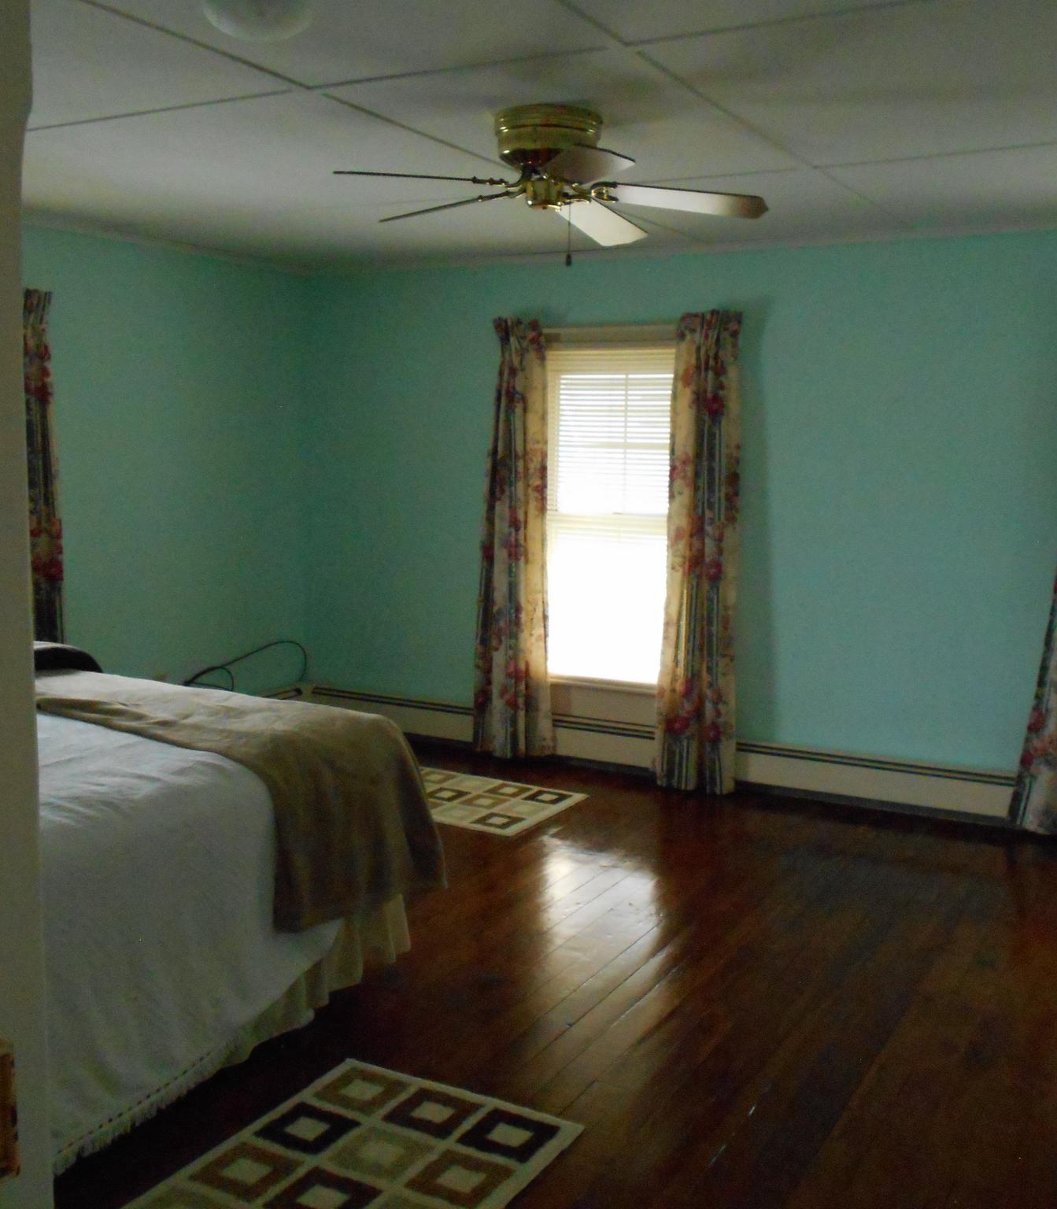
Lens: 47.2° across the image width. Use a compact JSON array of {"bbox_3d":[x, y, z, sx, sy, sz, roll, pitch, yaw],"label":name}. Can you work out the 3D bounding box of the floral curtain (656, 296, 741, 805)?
[{"bbox_3d":[0.746,-0.217,5.311,0.350,2.082,0.130,5,8,26],"label":"floral curtain"}]

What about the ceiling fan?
[{"bbox_3d":[0.049,-1.153,3.182,1.180,0.250,1.180,5,9,29],"label":"ceiling fan"}]

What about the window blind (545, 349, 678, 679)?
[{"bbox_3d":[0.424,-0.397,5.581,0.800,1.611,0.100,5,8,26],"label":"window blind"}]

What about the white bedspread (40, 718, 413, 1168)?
[{"bbox_3d":[-1.457,0.702,3.098,1.620,0.770,1.950,5,9,29],"label":"white bedspread"}]

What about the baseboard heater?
[{"bbox_3d":[0.416,0.664,5.681,3.511,0.236,0.075,5,8,26],"label":"baseboard heater"}]

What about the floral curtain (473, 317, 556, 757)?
[{"bbox_3d":[-0.056,-0.287,5.695,0.400,2.067,0.130,5,8,26],"label":"floral curtain"}]

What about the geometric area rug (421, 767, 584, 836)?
[{"bbox_3d":[-0.361,0.823,5.273,1.060,0.012,0.660,5,9,29],"label":"geometric area rug"}]

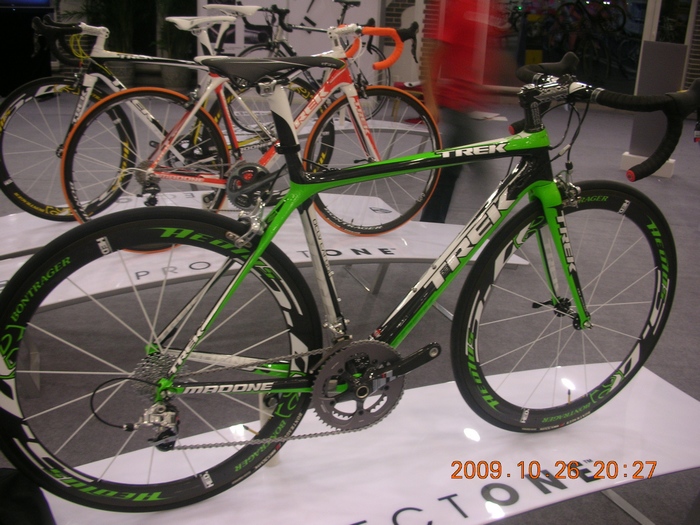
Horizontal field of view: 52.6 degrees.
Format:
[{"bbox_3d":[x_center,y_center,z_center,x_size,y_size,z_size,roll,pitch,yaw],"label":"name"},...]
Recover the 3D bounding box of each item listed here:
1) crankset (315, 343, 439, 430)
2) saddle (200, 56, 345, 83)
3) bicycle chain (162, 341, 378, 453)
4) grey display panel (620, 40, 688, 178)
[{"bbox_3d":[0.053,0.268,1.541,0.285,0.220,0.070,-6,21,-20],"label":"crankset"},{"bbox_3d":[-0.139,-0.352,1.295,0.275,0.060,0.140,-6,21,-20],"label":"saddle"},{"bbox_3d":[-0.130,0.285,1.476,0.520,0.215,0.030,-6,21,-20],"label":"bicycle chain"},{"bbox_3d":[2.644,-1.308,6.114,0.420,1.140,0.150,11,23,19],"label":"grey display panel"}]

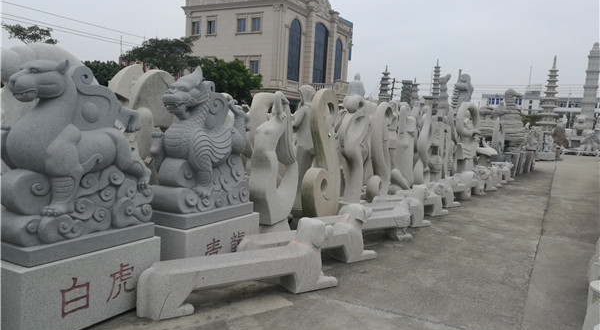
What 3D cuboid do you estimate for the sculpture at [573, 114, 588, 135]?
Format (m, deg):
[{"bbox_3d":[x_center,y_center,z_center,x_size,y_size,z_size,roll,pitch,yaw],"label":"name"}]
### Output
[{"bbox_3d":[29.968,-4.220,50.000,1.500,2.338,1.400,6,6,30],"label":"sculpture"}]

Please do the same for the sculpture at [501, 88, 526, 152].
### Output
[{"bbox_3d":[14.180,-2.904,30.947,1.400,4.282,1.500,6,5,27],"label":"sculpture"}]

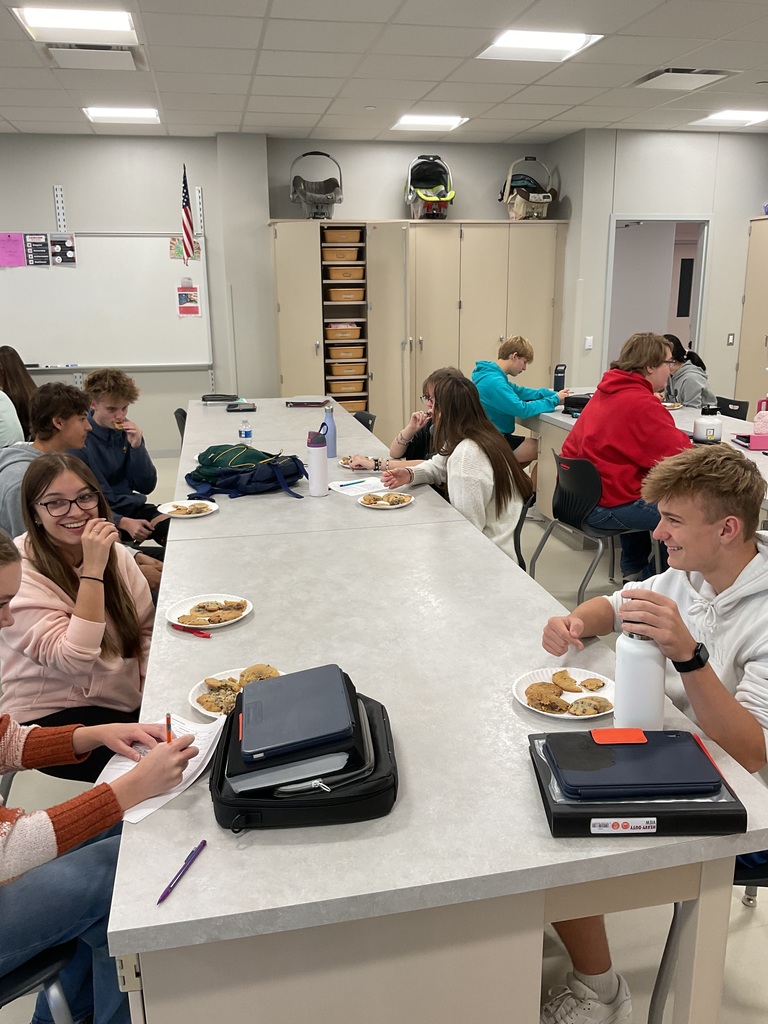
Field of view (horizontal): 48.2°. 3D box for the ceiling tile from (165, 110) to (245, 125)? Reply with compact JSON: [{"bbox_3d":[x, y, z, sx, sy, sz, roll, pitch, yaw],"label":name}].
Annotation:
[{"bbox_3d":[-1.417,-3.134,6.809,0.603,0.022,0.603,-3,15,-11],"label":"ceiling tile"}]

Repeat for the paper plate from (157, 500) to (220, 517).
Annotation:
[{"bbox_3d":[-0.729,-0.006,3.202,0.228,0.022,0.228,-4,15,-11],"label":"paper plate"}]

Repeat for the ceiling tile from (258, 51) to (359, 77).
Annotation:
[{"bbox_3d":[-0.457,-2.690,5.147,0.605,0.020,0.605,-4,15,-11],"label":"ceiling tile"}]

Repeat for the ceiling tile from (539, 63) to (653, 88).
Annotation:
[{"bbox_3d":[1.334,-2.809,5.515,0.605,0.020,0.605,-4,15,-11],"label":"ceiling tile"}]

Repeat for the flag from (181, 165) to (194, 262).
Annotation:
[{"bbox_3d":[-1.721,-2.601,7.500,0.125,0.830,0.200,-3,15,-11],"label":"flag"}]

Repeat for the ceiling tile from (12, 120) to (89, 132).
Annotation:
[{"bbox_3d":[-2.728,-3.183,7.089,0.605,0.020,0.570,-4,15,-11],"label":"ceiling tile"}]

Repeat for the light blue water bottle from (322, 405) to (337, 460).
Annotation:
[{"bbox_3d":[-0.260,-0.387,4.141,0.064,0.248,0.064,-3,15,-11],"label":"light blue water bottle"}]

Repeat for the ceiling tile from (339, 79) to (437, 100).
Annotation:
[{"bbox_3d":[0.015,-2.890,5.864,0.605,0.020,0.605,-3,15,-11],"label":"ceiling tile"}]

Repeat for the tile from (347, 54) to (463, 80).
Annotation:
[{"bbox_3d":[0.141,-2.727,5.262,0.605,0.020,0.605,-4,15,-11],"label":"tile"}]

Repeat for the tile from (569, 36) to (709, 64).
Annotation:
[{"bbox_3d":[1.450,-2.658,4.937,0.605,0.020,0.605,-3,15,-11],"label":"tile"}]

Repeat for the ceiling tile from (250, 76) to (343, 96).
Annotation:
[{"bbox_3d":[-0.582,-2.865,5.766,0.603,0.022,0.603,-3,15,-11],"label":"ceiling tile"}]

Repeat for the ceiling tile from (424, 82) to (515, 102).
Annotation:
[{"bbox_3d":[0.613,-2.926,5.978,0.605,0.020,0.605,-3,15,-11],"label":"ceiling tile"}]

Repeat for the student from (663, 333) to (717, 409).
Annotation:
[{"bbox_3d":[2.157,-0.640,6.112,0.720,1.240,0.470,-3,15,-8],"label":"student"}]

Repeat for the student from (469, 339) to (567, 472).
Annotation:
[{"bbox_3d":[0.914,-0.593,5.962,0.830,1.260,0.500,-3,15,-11],"label":"student"}]

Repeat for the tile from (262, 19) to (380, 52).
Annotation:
[{"bbox_3d":[-0.344,-2.560,4.610,0.603,0.022,0.603,-3,15,-11],"label":"tile"}]

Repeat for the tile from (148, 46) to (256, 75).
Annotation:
[{"bbox_3d":[-1.060,-2.677,5.075,0.603,0.022,0.603,-3,15,-11],"label":"tile"}]

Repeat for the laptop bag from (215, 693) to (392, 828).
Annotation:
[{"bbox_3d":[-0.136,0.420,1.503,0.290,0.068,0.325,-2,15,-4],"label":"laptop bag"}]

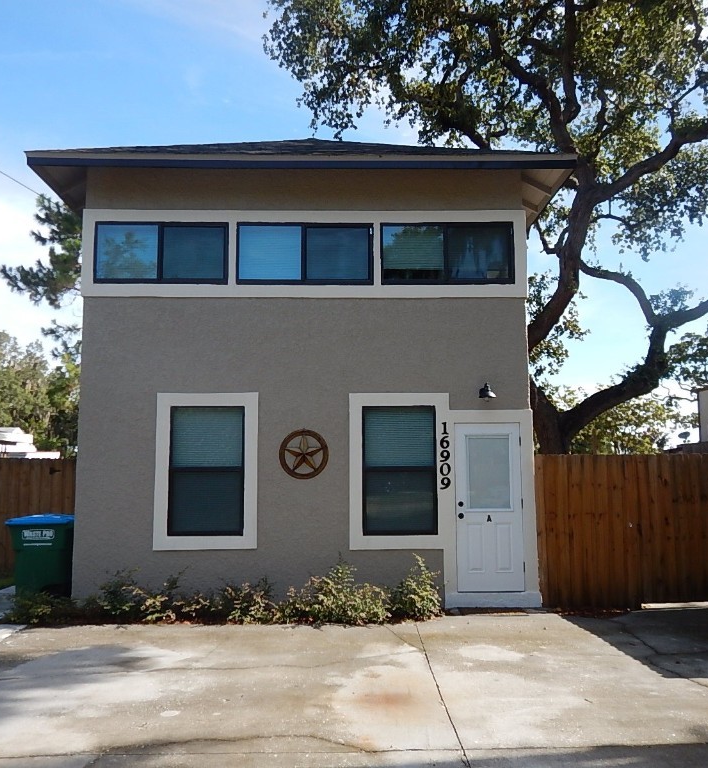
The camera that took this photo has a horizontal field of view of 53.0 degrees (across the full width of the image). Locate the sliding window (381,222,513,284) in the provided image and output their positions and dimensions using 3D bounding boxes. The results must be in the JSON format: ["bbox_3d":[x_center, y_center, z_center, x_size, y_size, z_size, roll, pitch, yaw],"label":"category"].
[{"bbox_3d":[1.193,-1.656,9.048,1.686,0.792,0.100,0,-6,-1],"label":"sliding window"}]

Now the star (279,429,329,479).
[{"bbox_3d":[-0.611,0.860,8.690,0.611,0.614,0.060,0,-6,-1],"label":"star"}]

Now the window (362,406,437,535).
[{"bbox_3d":[0.562,1.060,8.708,0.903,1.567,0.080,0,-6,0],"label":"window"}]

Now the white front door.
[{"bbox_3d":[1.650,1.493,8.656,0.816,2.033,0.060,0,-6,0],"label":"white front door"}]

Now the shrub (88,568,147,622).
[{"bbox_3d":[-2.684,2.368,8.057,0.677,0.538,0.600,0,-6,0],"label":"shrub"}]

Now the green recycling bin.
[{"bbox_3d":[-3.845,2.192,9.029,0.870,1.080,0.740,0,-6,0],"label":"green recycling bin"}]

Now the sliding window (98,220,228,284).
[{"bbox_3d":[-2.424,-1.653,8.967,1.673,0.780,0.100,0,-6,-1],"label":"sliding window"}]

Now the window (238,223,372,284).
[{"bbox_3d":[-0.613,-1.645,9.007,1.717,0.788,0.100,0,-6,-1],"label":"window"}]

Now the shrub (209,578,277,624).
[{"bbox_3d":[-1.257,2.415,8.003,0.774,0.435,0.620,0,-6,0],"label":"shrub"}]

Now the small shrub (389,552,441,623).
[{"bbox_3d":[0.738,2.330,8.304,0.600,0.700,0.520,0,-6,-1],"label":"small shrub"}]

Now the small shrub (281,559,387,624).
[{"bbox_3d":[-0.211,2.315,8.012,1.242,0.635,0.780,0,-6,0],"label":"small shrub"}]

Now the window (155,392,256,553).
[{"bbox_3d":[-1.796,1.059,8.693,1.248,1.897,0.100,0,-6,-1],"label":"window"}]

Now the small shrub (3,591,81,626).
[{"bbox_3d":[-3.506,2.475,7.967,0.892,0.309,0.660,0,-6,0],"label":"small shrub"}]

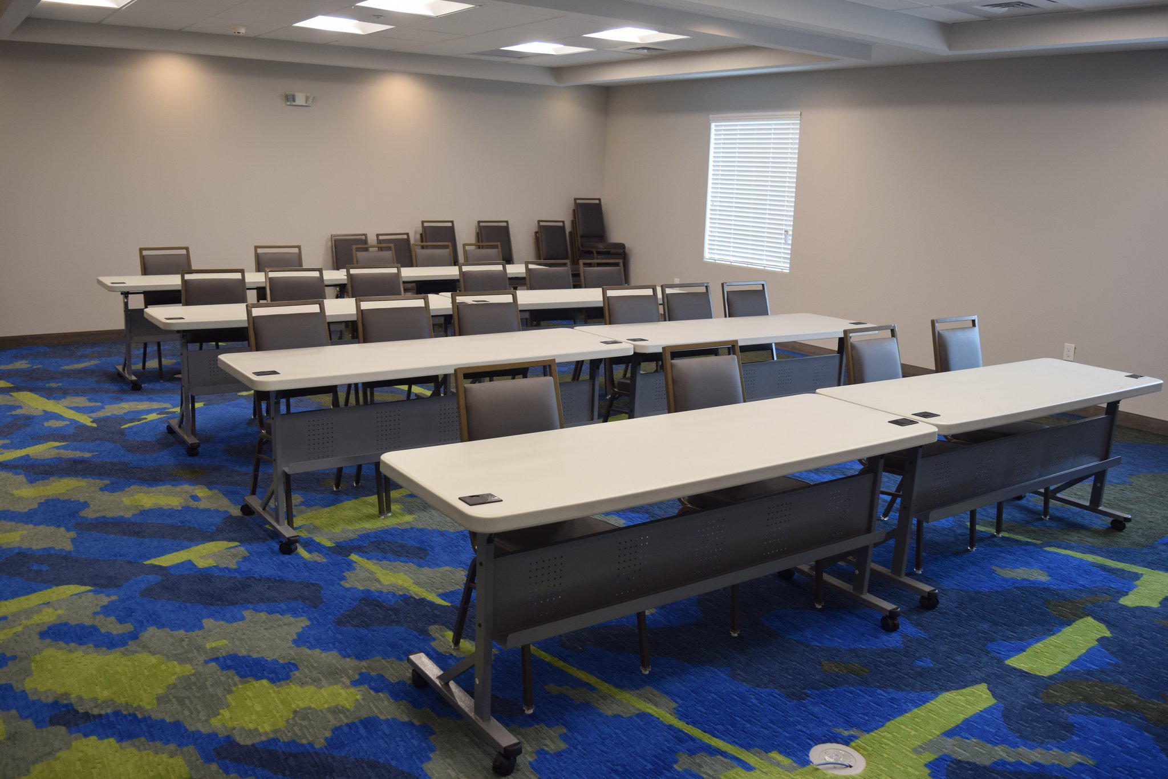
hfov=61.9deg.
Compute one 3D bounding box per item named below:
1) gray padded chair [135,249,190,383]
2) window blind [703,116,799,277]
[{"bbox_3d":[-3.014,-0.574,7.180,0.450,0.920,0.570,-7,15,-36],"label":"gray padded chair"},{"bbox_3d":[1.595,-1.906,9.290,0.070,1.450,1.210,-7,15,-35],"label":"window blind"}]

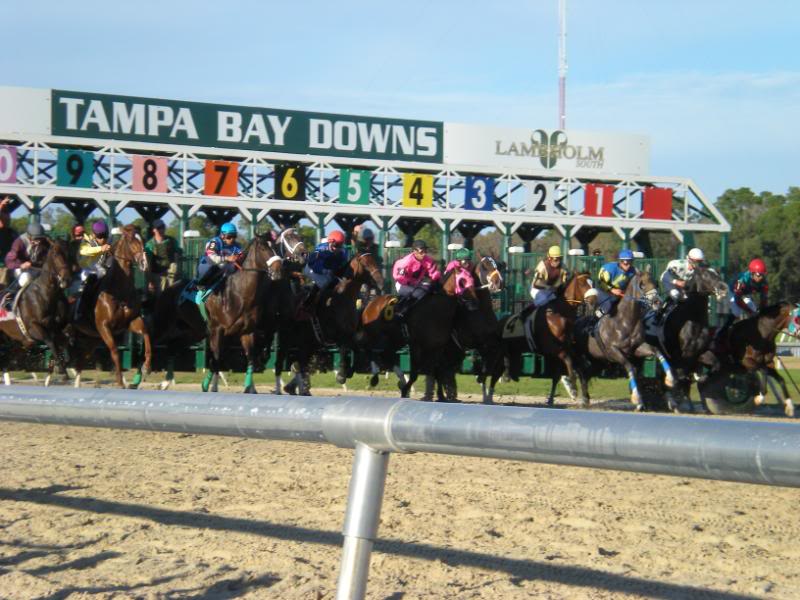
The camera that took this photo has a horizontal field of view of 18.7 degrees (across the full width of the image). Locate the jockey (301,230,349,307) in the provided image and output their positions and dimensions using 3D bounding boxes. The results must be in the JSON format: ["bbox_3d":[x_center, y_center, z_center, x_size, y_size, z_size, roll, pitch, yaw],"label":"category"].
[{"bbox_3d":[-1.086,-0.453,34.900,0.550,1.050,0.700,0,-1,-32],"label":"jockey"}]

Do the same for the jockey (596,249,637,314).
[{"bbox_3d":[3.236,-0.266,36.300,0.480,1.020,0.720,0,0,-25],"label":"jockey"}]

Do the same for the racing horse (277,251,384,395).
[{"bbox_3d":[-1.034,0.330,35.300,0.620,2.050,2.500,0,0,-29],"label":"racing horse"}]

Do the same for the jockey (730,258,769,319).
[{"bbox_3d":[5.355,-0.129,37.200,0.480,1.020,0.720,0,0,-25],"label":"jockey"}]

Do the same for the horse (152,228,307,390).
[{"bbox_3d":[-2.391,0.141,32.500,0.680,2.150,2.450,0,-1,-34],"label":"horse"}]

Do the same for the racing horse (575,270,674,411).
[{"bbox_3d":[3.335,0.564,36.300,0.600,2.100,2.400,0,0,-24],"label":"racing horse"}]

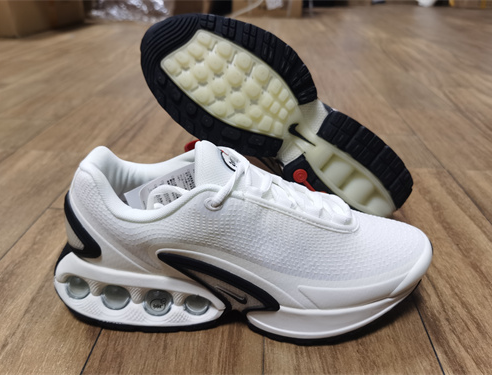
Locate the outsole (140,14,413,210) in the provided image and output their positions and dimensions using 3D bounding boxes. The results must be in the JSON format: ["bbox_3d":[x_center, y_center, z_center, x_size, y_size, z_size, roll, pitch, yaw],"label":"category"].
[{"bbox_3d":[0.037,-0.064,0.407,0.298,0.108,0.125,36,6,-13],"label":"outsole"}]

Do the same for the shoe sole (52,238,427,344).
[{"bbox_3d":[0.000,0.063,0.321,0.298,0.056,0.108,1,30,-2],"label":"shoe sole"}]

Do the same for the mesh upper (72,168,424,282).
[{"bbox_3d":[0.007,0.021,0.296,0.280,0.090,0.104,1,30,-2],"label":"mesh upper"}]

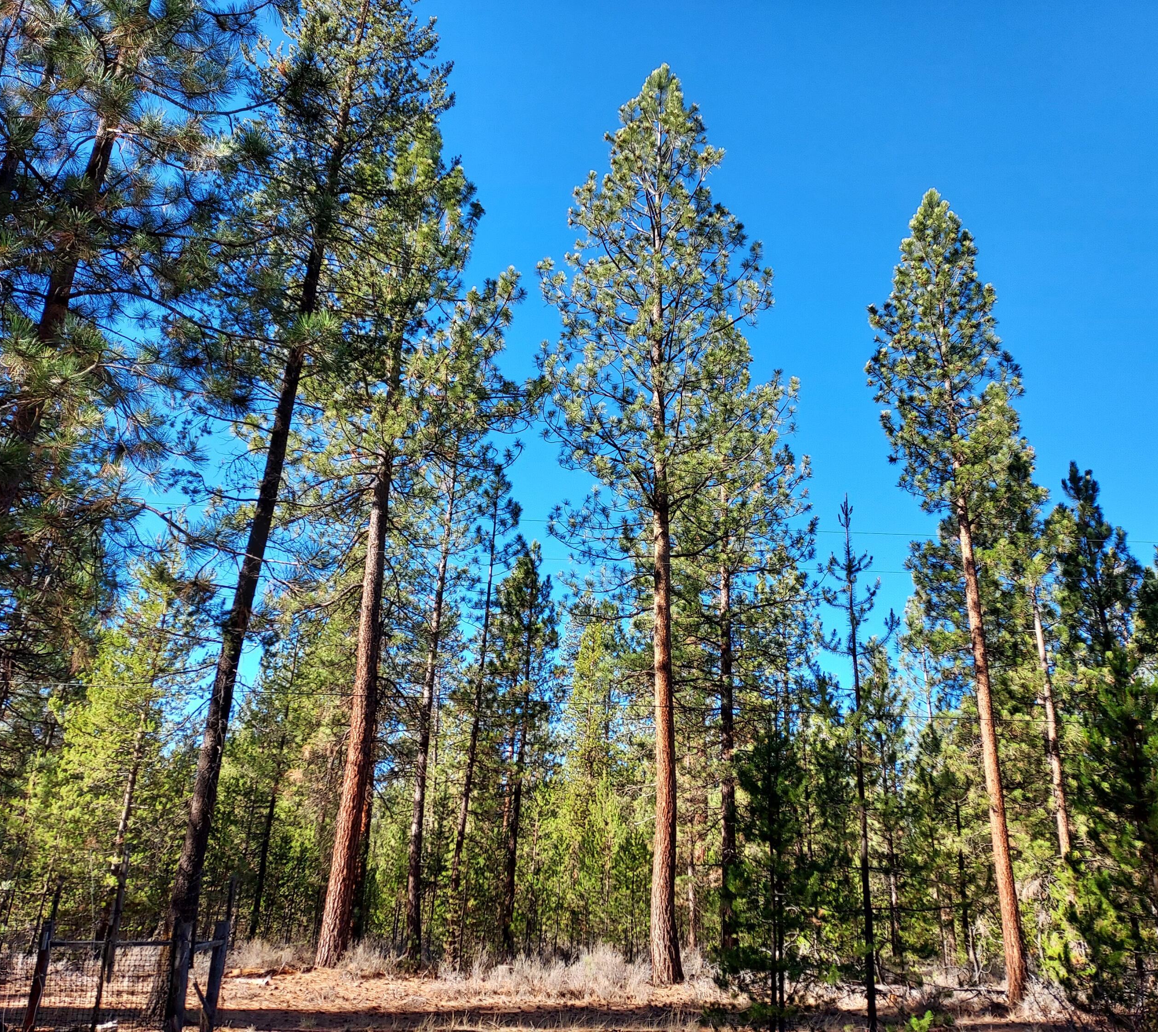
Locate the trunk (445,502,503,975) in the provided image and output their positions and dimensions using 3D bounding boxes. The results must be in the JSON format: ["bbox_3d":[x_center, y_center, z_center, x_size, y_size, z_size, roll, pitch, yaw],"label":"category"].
[{"bbox_3d":[-2.334,4.537,22.216,0.200,10.750,0.200,5,-21,-5],"label":"trunk"}]

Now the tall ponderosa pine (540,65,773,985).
[{"bbox_3d":[1.764,-1.577,19.829,5.000,20.360,5.000,0,-21,5],"label":"tall ponderosa pine"}]

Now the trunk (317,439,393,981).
[{"bbox_3d":[-4.256,3.244,18.596,0.500,10.000,0.500,6,-21,-12],"label":"trunk"}]

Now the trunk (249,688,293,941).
[{"bbox_3d":[-7.558,7.239,23.556,0.150,5.970,0.150,8,-22,-15],"label":"trunk"}]

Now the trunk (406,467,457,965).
[{"bbox_3d":[-3.008,3.721,20.028,0.260,10.350,0.260,5,-21,-8],"label":"trunk"}]

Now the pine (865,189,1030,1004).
[{"bbox_3d":[7.389,0.342,18.195,3.100,16.070,3.100,-6,-22,22],"label":"pine"}]

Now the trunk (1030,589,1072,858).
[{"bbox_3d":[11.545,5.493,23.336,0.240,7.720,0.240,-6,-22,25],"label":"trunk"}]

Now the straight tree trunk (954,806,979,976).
[{"bbox_3d":[7.914,7.642,19.606,0.110,3.420,0.110,-6,-22,20],"label":"straight tree trunk"}]

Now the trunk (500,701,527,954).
[{"bbox_3d":[-1.451,7.172,22.536,0.210,5.830,0.210,4,-21,-2],"label":"trunk"}]

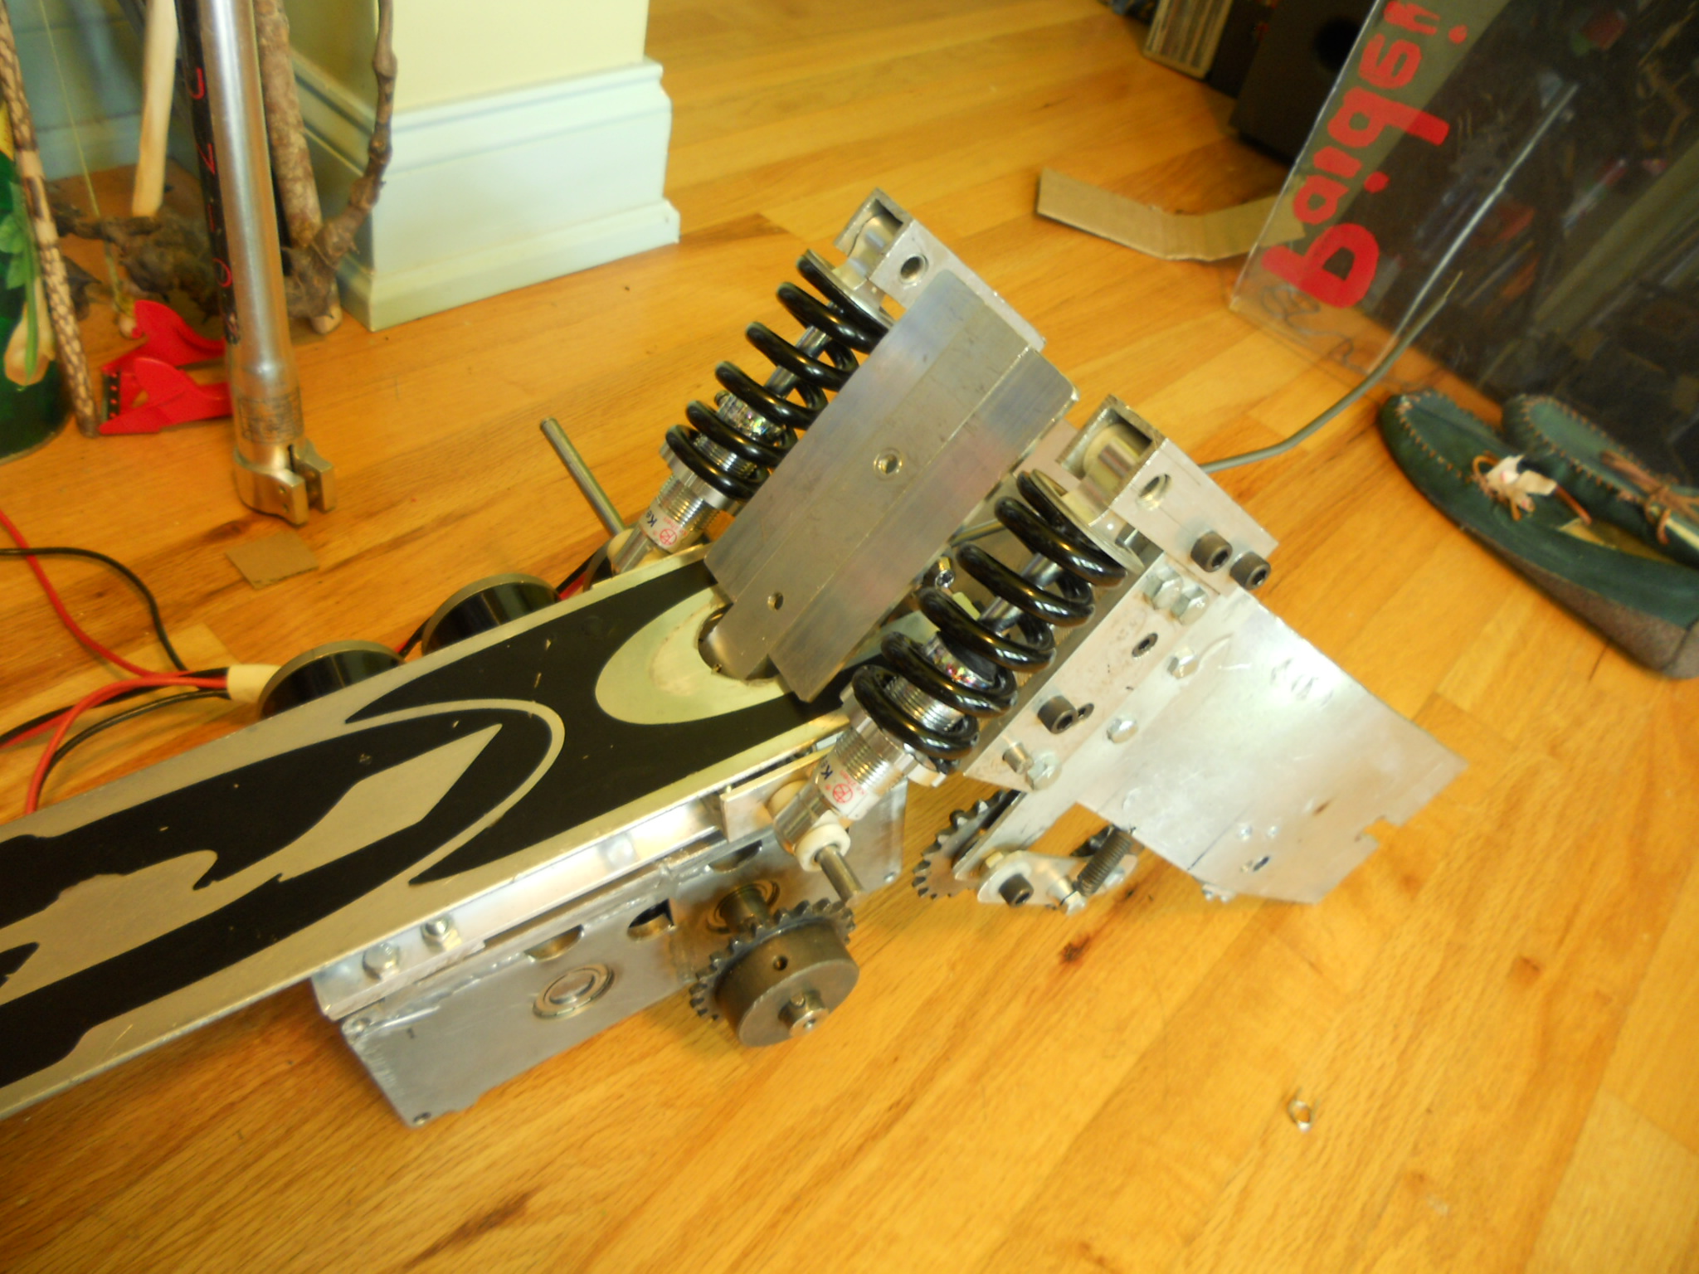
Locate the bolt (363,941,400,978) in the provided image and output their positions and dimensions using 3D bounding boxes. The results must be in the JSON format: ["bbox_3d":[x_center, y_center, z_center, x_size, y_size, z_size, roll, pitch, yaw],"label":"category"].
[{"bbox_3d":[-0.152,0.105,0.432,0.011,0.004,0.011,-24,54,-19],"label":"bolt"}]

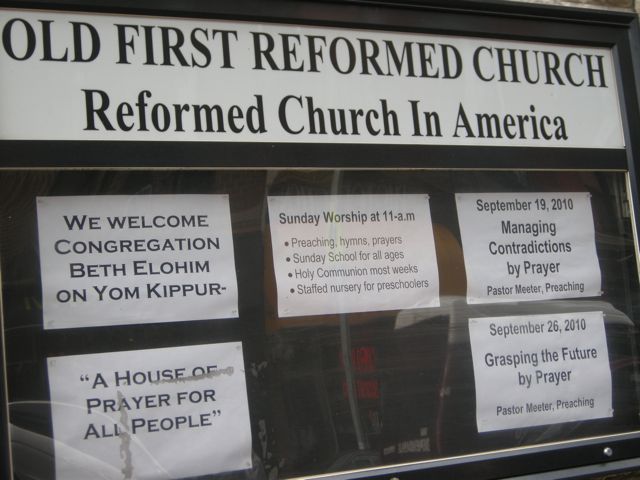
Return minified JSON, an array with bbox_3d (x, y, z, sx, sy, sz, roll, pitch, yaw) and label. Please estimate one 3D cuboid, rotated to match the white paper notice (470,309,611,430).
[{"bbox_3d":[0.570,0.331,2.829,0.432,0.279,0.010,-1,-7,-27],"label":"white paper notice"}]

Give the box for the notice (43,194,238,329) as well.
[{"bbox_3d":[-0.385,0.042,2.389,0.432,0.279,0.010,-2,-7,-27],"label":"notice"}]

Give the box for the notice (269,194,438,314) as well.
[{"bbox_3d":[0.088,0.033,2.631,0.432,0.279,0.010,-2,-7,-27],"label":"notice"}]

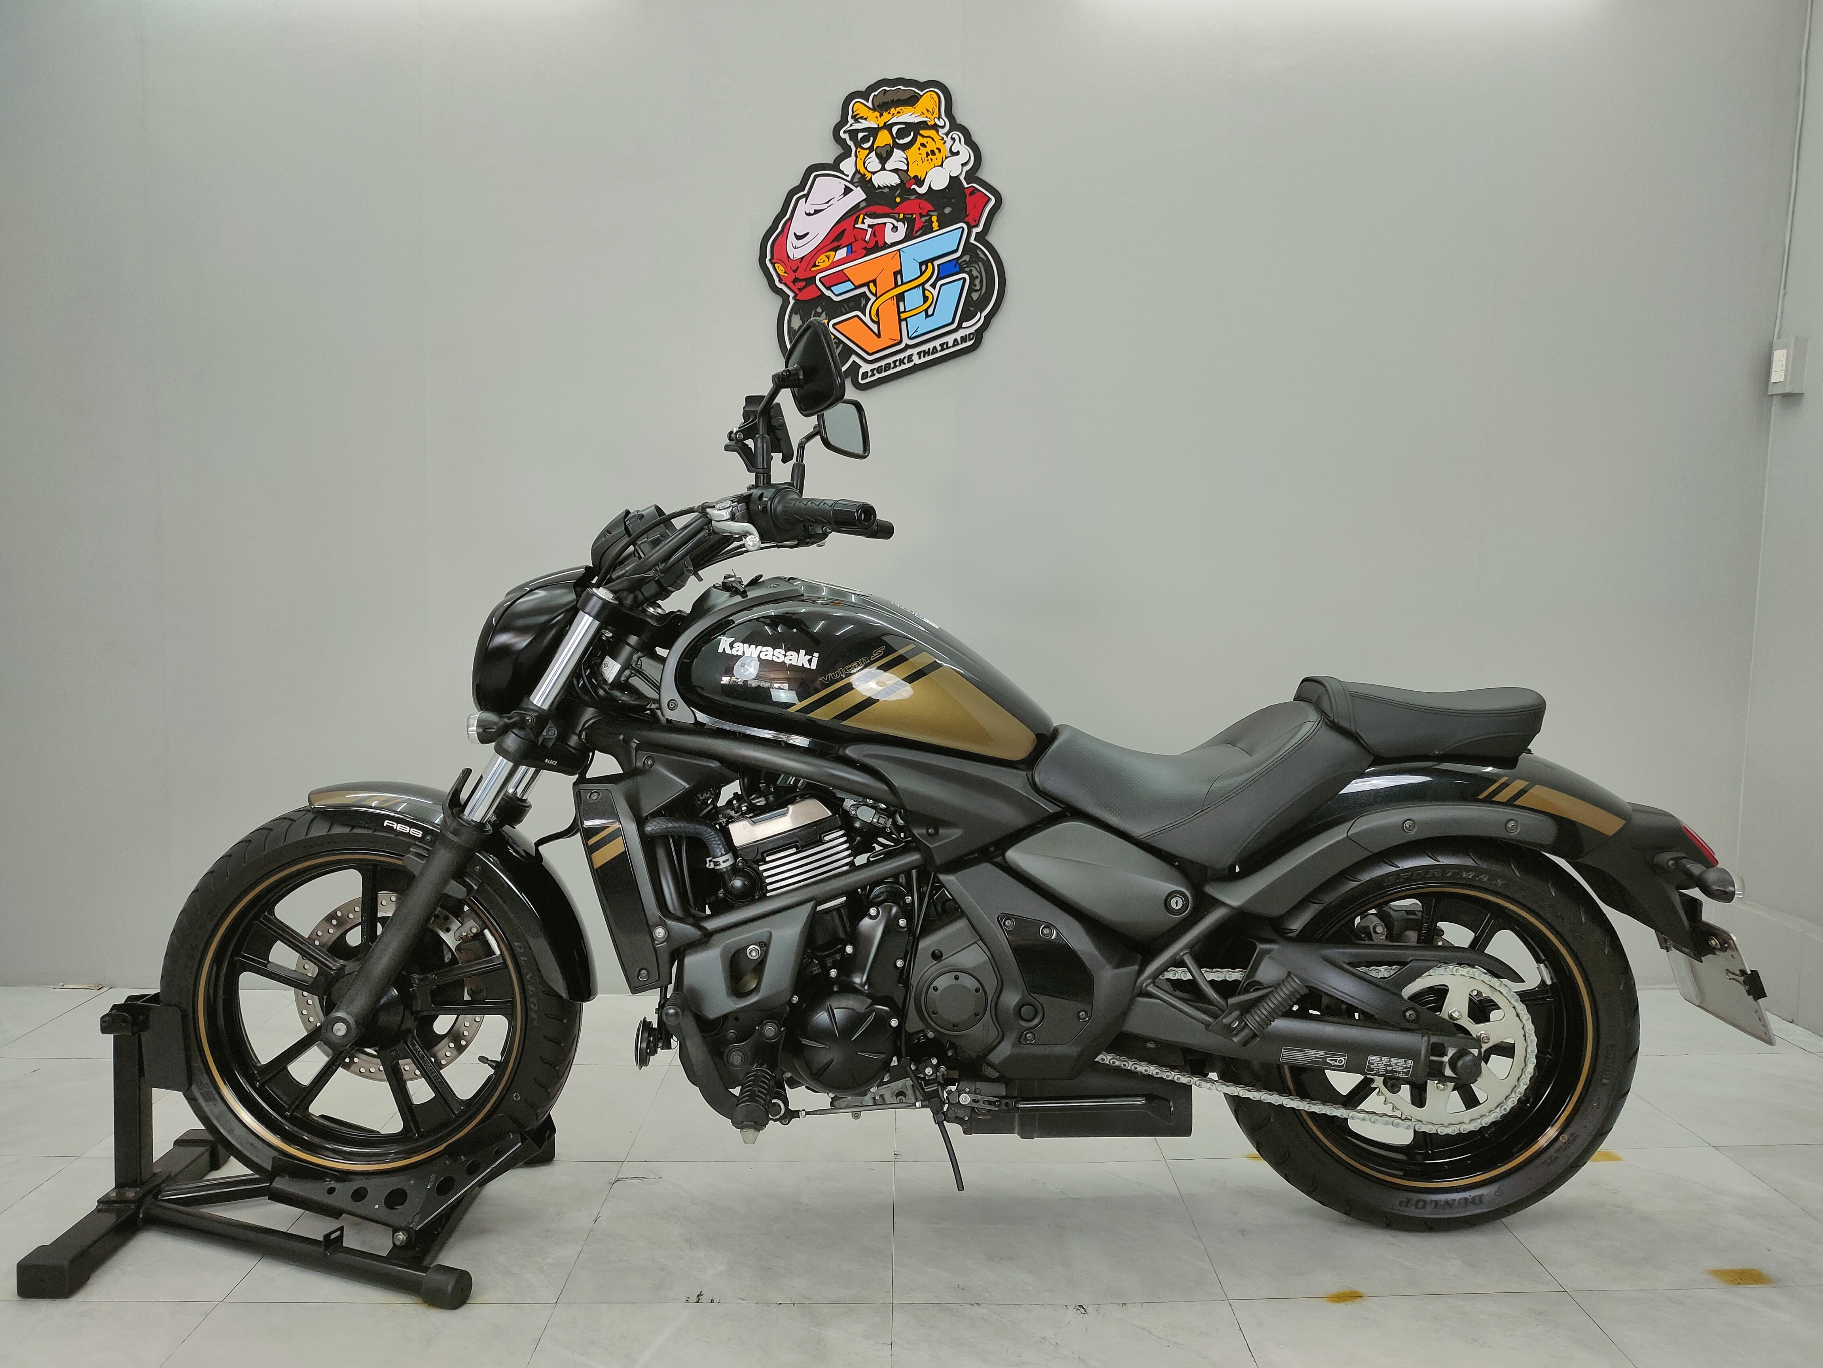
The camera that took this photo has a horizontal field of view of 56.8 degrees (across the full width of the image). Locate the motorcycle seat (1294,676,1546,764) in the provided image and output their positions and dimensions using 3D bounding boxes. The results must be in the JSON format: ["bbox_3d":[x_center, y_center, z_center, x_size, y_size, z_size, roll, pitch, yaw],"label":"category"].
[{"bbox_3d":[0.727,0.052,2.475,0.350,0.120,0.235,0,5,0],"label":"motorcycle seat"}]

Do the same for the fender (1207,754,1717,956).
[{"bbox_3d":[0.800,0.240,2.480,0.760,0.275,0.250,0,5,0],"label":"fender"}]

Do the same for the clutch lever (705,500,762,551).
[{"bbox_3d":[-0.225,-0.199,2.130,0.045,0.060,0.165,-2,5,-23],"label":"clutch lever"}]

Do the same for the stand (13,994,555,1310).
[{"bbox_3d":[-0.915,0.640,2.550,0.640,0.375,0.560,0,5,0],"label":"stand"}]

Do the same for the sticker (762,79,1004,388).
[{"bbox_3d":[-0.066,-1.010,3.790,0.546,0.684,0.025,0,5,0],"label":"sticker"}]

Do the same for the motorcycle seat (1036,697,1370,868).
[{"bbox_3d":[0.415,0.145,2.475,0.470,0.235,0.310,0,5,0],"label":"motorcycle seat"}]

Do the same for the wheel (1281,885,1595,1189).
[{"bbox_3d":[0.759,0.509,2.515,0.462,0.462,0.140,0,5,0],"label":"wheel"}]

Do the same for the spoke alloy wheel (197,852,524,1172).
[{"bbox_3d":[-0.806,0.482,2.515,0.485,0.485,0.110,0,5,0],"label":"spoke alloy wheel"}]

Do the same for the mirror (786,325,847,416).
[{"bbox_3d":[-0.117,-0.381,2.050,0.055,0.115,0.155,-2,5,-23],"label":"mirror"}]

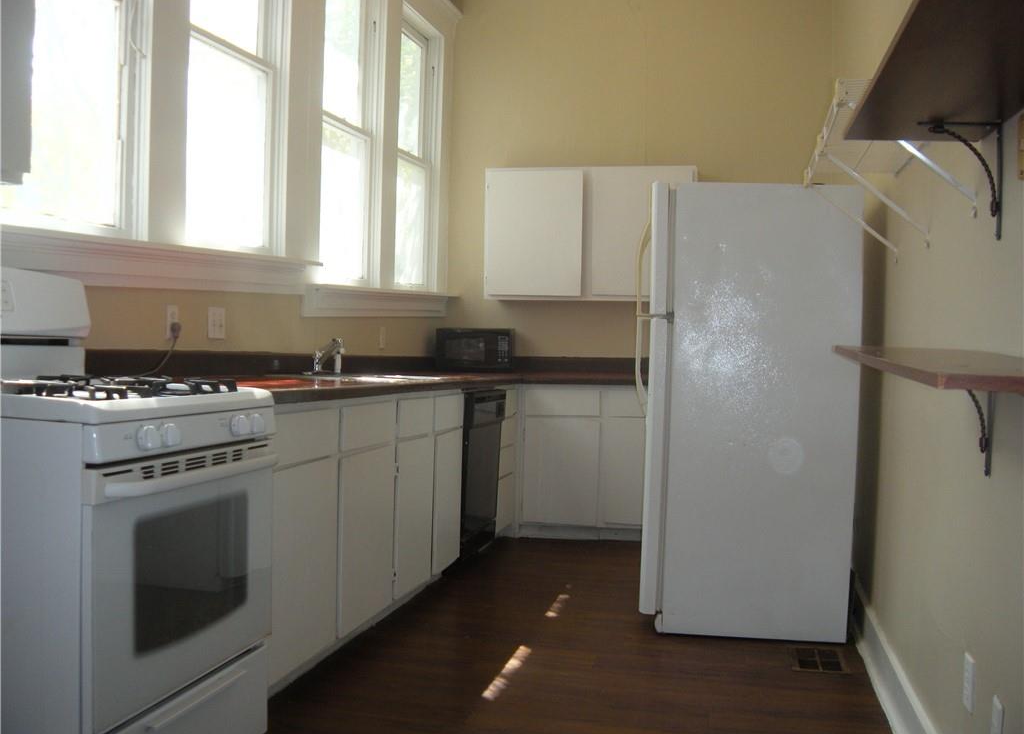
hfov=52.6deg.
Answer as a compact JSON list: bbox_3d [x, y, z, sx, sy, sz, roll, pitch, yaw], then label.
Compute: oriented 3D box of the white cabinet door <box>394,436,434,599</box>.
[{"bbox_3d":[-0.411,0.609,4.300,0.022,0.621,0.467,2,1,14],"label":"white cabinet door"}]

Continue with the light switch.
[{"bbox_3d":[-1.073,-0.158,3.760,0.010,0.115,0.116,2,1,12],"label":"light switch"}]

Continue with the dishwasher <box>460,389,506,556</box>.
[{"bbox_3d":[-0.414,0.531,5.210,0.600,0.860,0.610,2,1,11],"label":"dishwasher"}]

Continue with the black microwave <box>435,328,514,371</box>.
[{"bbox_3d":[-0.206,-0.097,6.164,0.445,0.255,0.330,2,1,7],"label":"black microwave"}]

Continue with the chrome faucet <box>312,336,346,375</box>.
[{"bbox_3d":[-0.761,-0.048,4.330,0.150,0.155,0.100,2,1,10],"label":"chrome faucet"}]

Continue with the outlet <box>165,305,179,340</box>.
[{"bbox_3d":[-1.135,-0.149,3.460,0.010,0.115,0.072,2,1,12],"label":"outlet"}]

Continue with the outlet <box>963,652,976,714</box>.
[{"bbox_3d":[0.954,0.658,2.160,0.010,0.115,0.072,2,1,12],"label":"outlet"}]

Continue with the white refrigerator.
[{"bbox_3d":[0.888,0.165,4.180,0.790,1.680,0.750,2,1,6],"label":"white refrigerator"}]

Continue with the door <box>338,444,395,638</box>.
[{"bbox_3d":[-0.534,0.614,3.797,0.022,0.616,0.528,2,1,14],"label":"door"}]

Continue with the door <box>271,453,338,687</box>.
[{"bbox_3d":[-0.663,0.617,3.270,0.022,0.628,0.520,2,1,14],"label":"door"}]

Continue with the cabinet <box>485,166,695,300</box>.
[{"bbox_3d":[0.477,-0.781,6.208,1.220,0.760,0.320,2,1,9],"label":"cabinet"}]

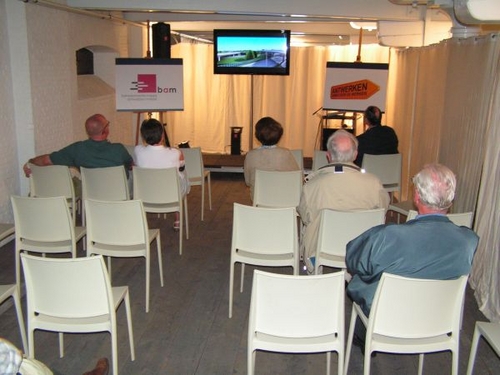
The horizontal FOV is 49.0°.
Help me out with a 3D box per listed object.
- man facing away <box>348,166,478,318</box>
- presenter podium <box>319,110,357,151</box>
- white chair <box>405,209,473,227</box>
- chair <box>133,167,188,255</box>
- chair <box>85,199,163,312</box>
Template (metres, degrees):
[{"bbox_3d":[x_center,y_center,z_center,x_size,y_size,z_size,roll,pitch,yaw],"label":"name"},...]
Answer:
[{"bbox_3d":[0.736,0.449,2.971,0.630,1.290,0.850,-1,13,-6],"label":"man facing away"},{"bbox_3d":[1.206,-0.511,7.718,0.550,1.140,0.450,2,13,8],"label":"presenter podium"},{"bbox_3d":[1.247,0.504,3.861,0.445,0.820,0.495,2,12,5],"label":"white chair"},{"bbox_3d":[-0.851,0.174,5.259,0.450,0.820,0.500,1,13,2],"label":"chair"},{"bbox_3d":[-0.923,0.432,4.079,0.445,0.820,0.495,2,12,4],"label":"chair"}]

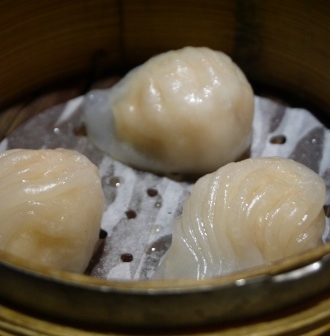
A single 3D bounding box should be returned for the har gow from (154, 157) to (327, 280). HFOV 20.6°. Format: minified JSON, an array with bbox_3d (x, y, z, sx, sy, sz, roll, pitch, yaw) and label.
[{"bbox_3d":[0.021,0.013,0.250,0.052,0.033,0.038,-17,44,-18],"label":"har gow"}]

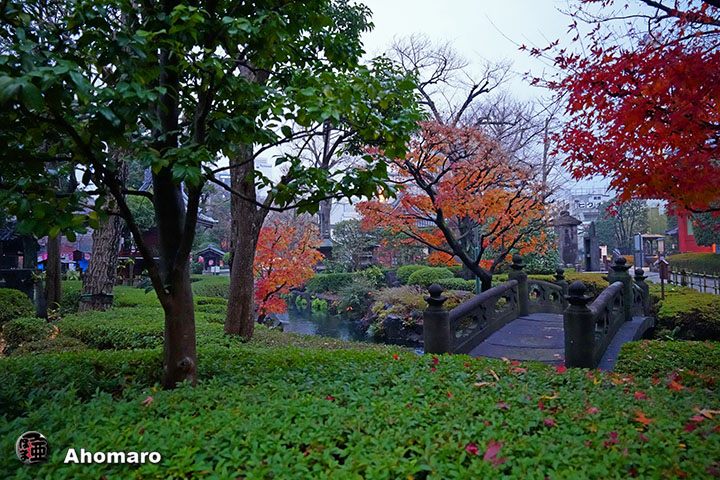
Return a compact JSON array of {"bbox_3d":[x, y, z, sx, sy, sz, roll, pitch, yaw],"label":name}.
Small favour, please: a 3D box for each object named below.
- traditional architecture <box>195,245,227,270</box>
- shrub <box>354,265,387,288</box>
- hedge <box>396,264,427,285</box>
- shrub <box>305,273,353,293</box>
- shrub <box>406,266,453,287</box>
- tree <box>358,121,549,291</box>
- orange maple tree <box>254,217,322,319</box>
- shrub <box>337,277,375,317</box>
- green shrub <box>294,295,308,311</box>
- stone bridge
[{"bbox_3d":[-8.125,1.005,25.000,1.750,1.500,1.600,0,-1,-14],"label":"traditional architecture"},{"bbox_3d":[0.342,1.190,15.000,1.050,0.800,0.950,0,-1,1],"label":"shrub"},{"bbox_3d":[1.861,1.217,16.000,1.250,0.720,1.200,0,-1,7],"label":"hedge"},{"bbox_3d":[-1.061,1.432,15.500,1.600,0.720,1.050,0,-1,-4],"label":"shrub"},{"bbox_3d":[2.297,1.206,15.200,1.500,0.700,1.300,0,-1,9],"label":"shrub"},{"bbox_3d":[2.764,-0.990,13.600,5.600,5.100,5.000,0,-1,11],"label":"tree"},{"bbox_3d":[-1.555,0.595,9.600,1.550,2.150,1.500,0,-1,-9],"label":"orange maple tree"},{"bbox_3d":[-0.129,1.621,13.200,1.100,1.150,1.000,0,-1,-1],"label":"shrub"},{"bbox_3d":[-1.806,1.929,14.200,0.440,0.500,0.420,0,-1,-7],"label":"green shrub"},{"bbox_3d":[3.480,0.910,7.800,2.200,1.400,6.200,-1,-1,37],"label":"stone bridge"}]

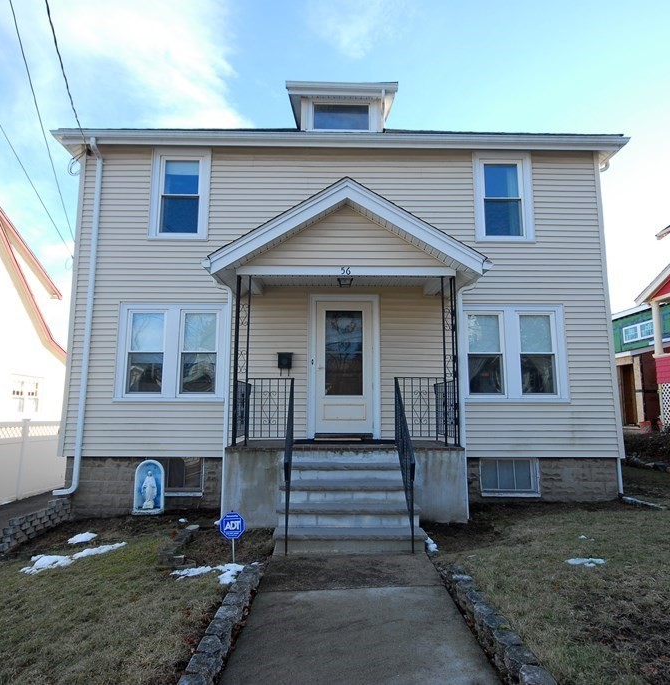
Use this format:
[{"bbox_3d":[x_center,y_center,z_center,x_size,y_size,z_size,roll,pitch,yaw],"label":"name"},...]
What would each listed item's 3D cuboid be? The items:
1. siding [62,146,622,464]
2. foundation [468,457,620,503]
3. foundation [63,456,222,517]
[{"bbox_3d":[0.152,-0.708,7.620,8.950,5.125,0.300,0,-8,-1],"label":"siding"},{"bbox_3d":[3.211,2.189,7.341,2.500,0.690,0.280,0,-8,-1],"label":"foundation"},{"bbox_3d":[-2.908,2.270,7.234,2.480,0.900,0.280,0,-8,-1],"label":"foundation"}]

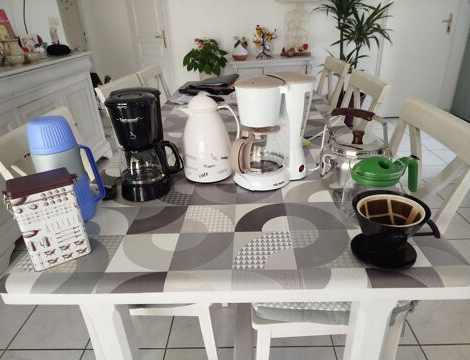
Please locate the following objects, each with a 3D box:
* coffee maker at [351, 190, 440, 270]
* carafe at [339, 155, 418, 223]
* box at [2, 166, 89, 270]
[{"bbox_3d":[0.320,0.097,0.663,0.172,0.105,0.138,-2,26,3],"label":"coffee maker"},{"bbox_3d":[0.332,0.025,0.752,0.185,0.132,0.125,-11,27,-16],"label":"carafe"},{"bbox_3d":[-0.368,0.076,0.668,0.110,0.174,0.074,-18,30,-28],"label":"box"}]

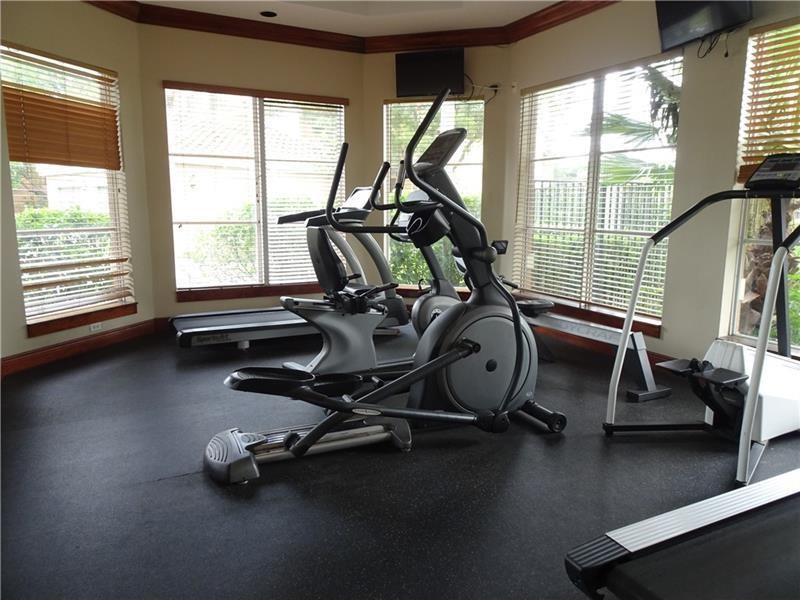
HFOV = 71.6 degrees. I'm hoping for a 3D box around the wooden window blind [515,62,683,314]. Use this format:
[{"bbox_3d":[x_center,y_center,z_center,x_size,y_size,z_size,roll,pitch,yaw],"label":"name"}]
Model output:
[{"bbox_3d":[1.609,-0.924,4.777,0.120,1.930,1.753,-4,11,-26],"label":"wooden window blind"}]

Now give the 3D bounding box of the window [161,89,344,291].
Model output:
[{"bbox_3d":[-1.406,-1.111,5.733,1.791,1.937,0.120,-4,11,-26],"label":"window"}]

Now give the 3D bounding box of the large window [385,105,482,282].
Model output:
[{"bbox_3d":[0.363,-1.131,6.006,1.088,1.981,0.120,4,10,18],"label":"large window"}]

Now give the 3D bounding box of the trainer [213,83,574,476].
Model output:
[{"bbox_3d":[-0.056,-0.114,2.909,1.930,1.791,0.700,-4,11,-27],"label":"trainer"}]

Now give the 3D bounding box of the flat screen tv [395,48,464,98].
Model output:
[{"bbox_3d":[0.314,-2.302,5.646,0.715,0.430,0.080,4,17,18],"label":"flat screen tv"}]

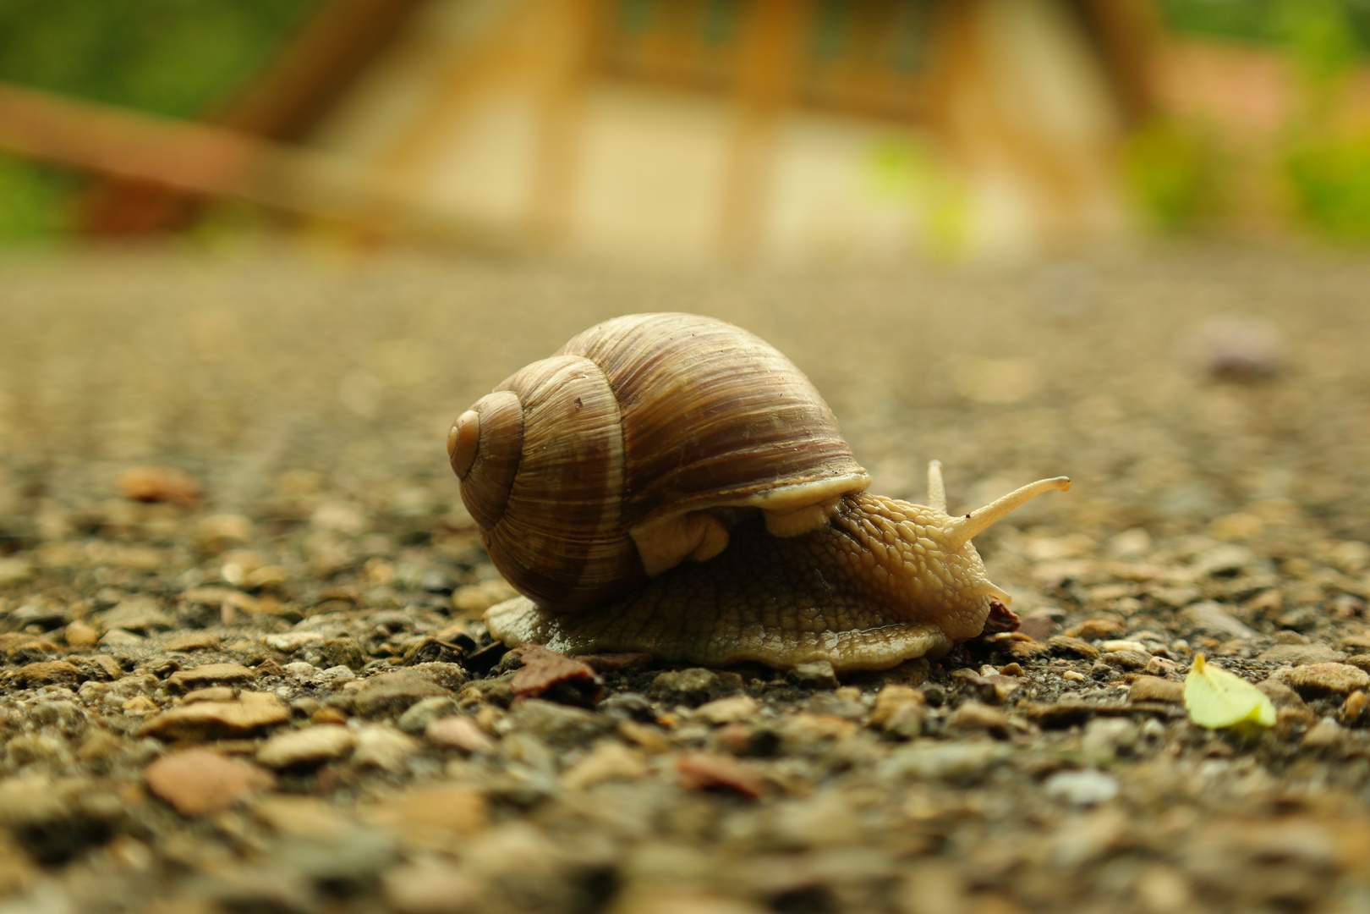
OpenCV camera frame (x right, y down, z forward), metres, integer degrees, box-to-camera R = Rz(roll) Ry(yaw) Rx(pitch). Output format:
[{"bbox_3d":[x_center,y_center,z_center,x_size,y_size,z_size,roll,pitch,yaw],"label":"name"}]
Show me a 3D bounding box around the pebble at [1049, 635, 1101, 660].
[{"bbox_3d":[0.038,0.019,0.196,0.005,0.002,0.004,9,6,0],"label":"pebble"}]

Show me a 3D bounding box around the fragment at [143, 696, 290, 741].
[{"bbox_3d":[-0.039,0.022,0.167,0.012,0.003,0.007,0,6,0],"label":"fragment"}]

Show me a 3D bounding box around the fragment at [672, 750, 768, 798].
[{"bbox_3d":[0.003,0.024,0.150,0.007,0.002,0.005,0,6,0],"label":"fragment"}]

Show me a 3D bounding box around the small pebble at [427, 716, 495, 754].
[{"bbox_3d":[-0.018,0.022,0.162,0.006,0.002,0.004,0,6,0],"label":"small pebble"}]

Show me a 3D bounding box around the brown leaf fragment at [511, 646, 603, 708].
[{"bbox_3d":[-0.011,0.019,0.178,0.008,0.004,0.006,0,6,0],"label":"brown leaf fragment"}]

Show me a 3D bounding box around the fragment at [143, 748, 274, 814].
[{"bbox_3d":[-0.034,0.023,0.146,0.009,0.004,0.007,0,6,0],"label":"fragment"}]

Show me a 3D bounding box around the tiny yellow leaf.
[{"bbox_3d":[0.046,0.020,0.170,0.008,0.006,0.006,0,6,0],"label":"tiny yellow leaf"}]

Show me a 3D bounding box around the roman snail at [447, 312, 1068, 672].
[{"bbox_3d":[0.007,0.003,0.201,0.061,0.034,0.033,0,6,2],"label":"roman snail"}]

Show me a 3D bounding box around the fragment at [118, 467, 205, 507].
[{"bbox_3d":[-0.082,0.004,0.316,0.012,0.005,0.009,0,6,0],"label":"fragment"}]

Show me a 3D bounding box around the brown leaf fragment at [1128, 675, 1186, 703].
[{"bbox_3d":[0.042,0.021,0.180,0.005,0.002,0.004,0,6,0],"label":"brown leaf fragment"}]

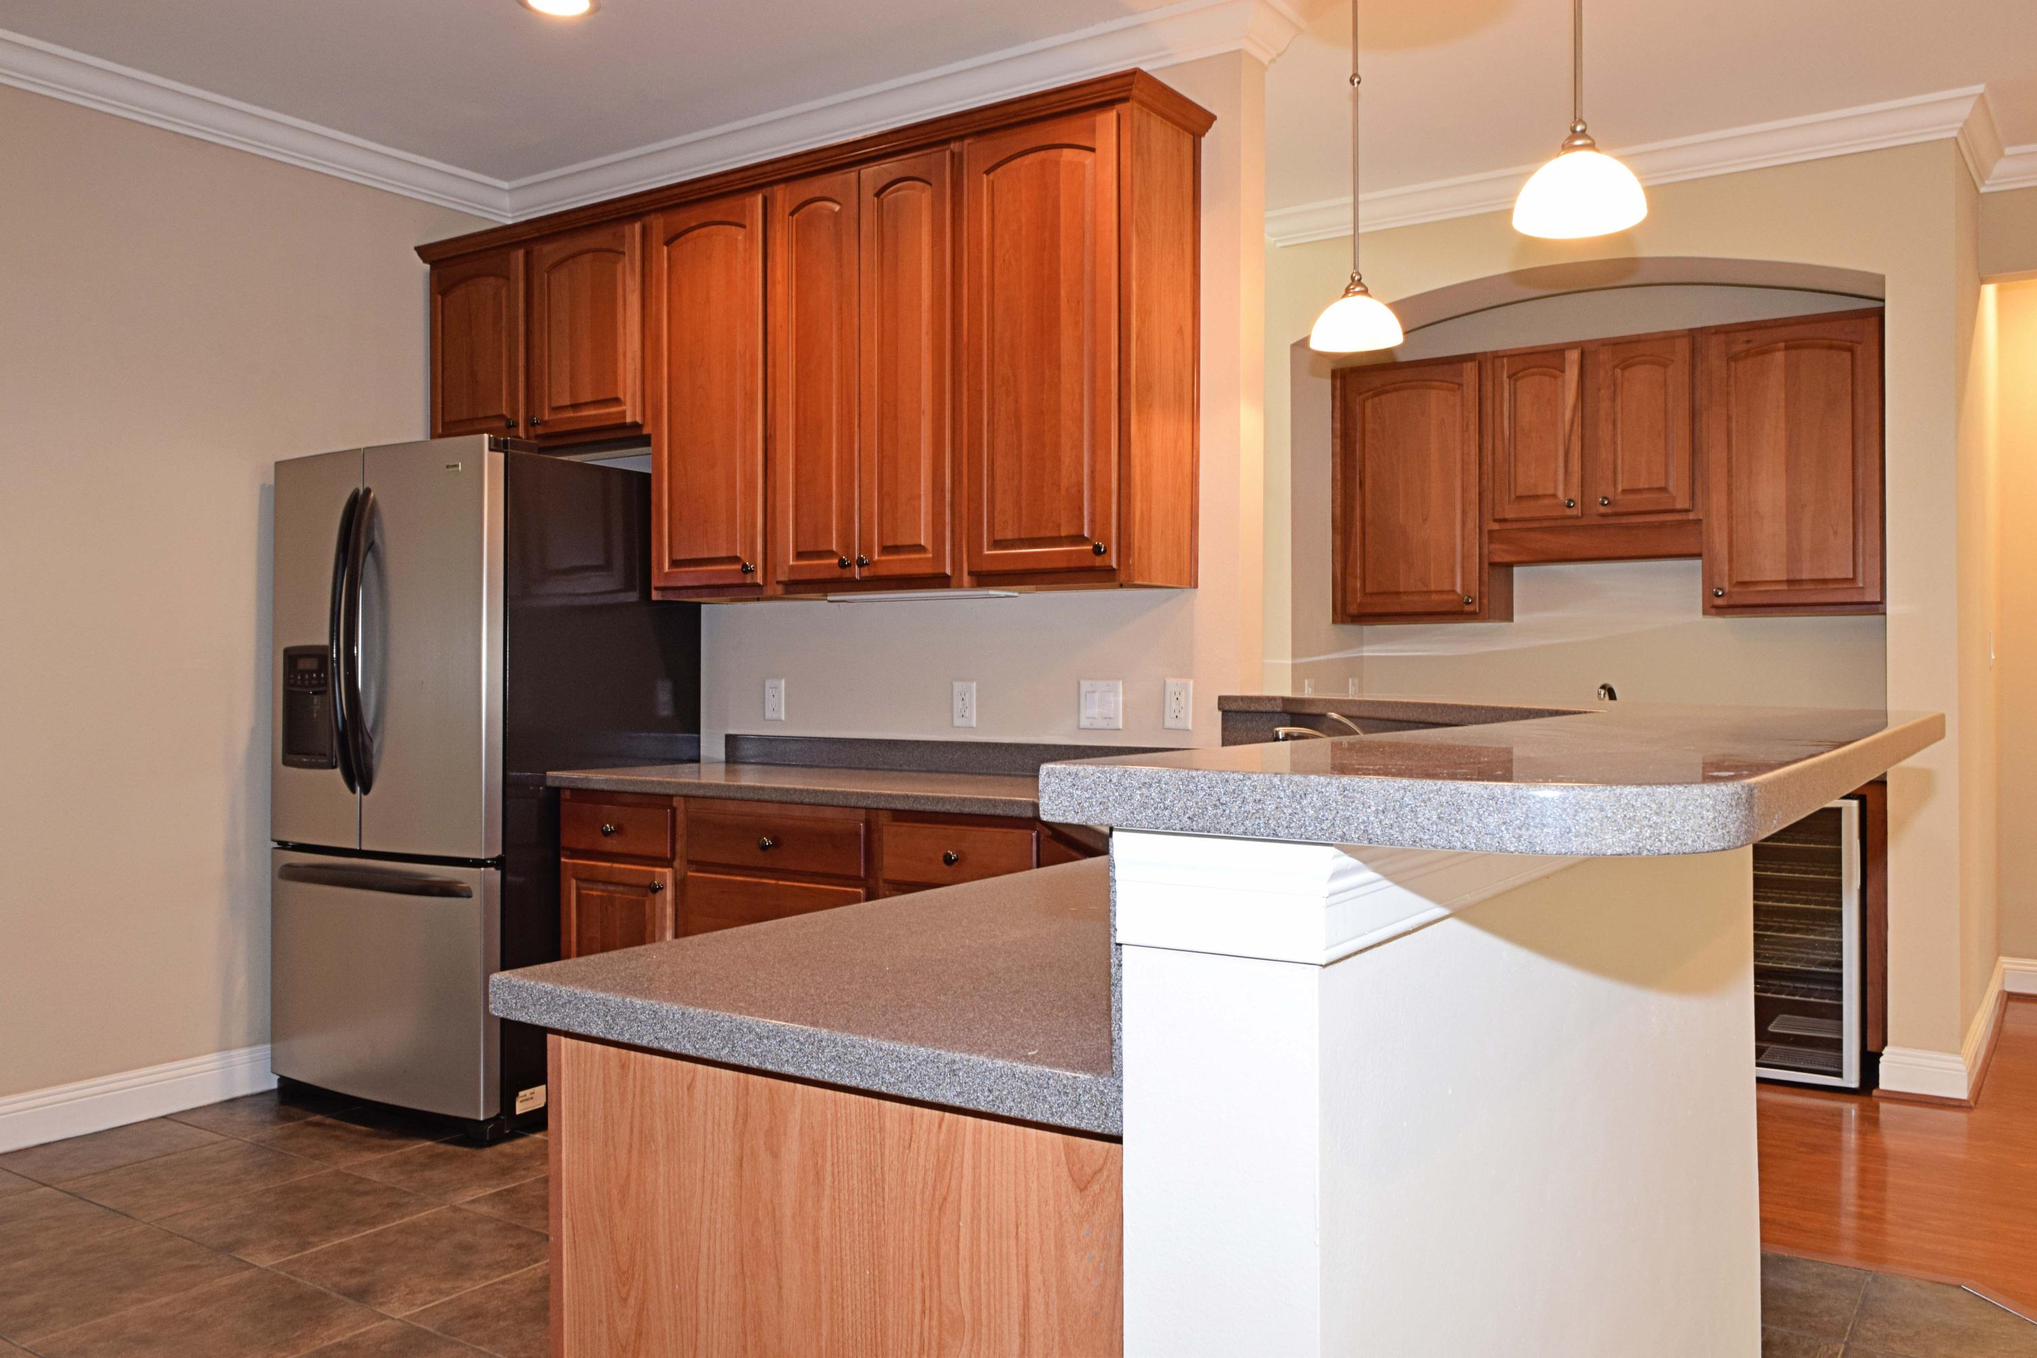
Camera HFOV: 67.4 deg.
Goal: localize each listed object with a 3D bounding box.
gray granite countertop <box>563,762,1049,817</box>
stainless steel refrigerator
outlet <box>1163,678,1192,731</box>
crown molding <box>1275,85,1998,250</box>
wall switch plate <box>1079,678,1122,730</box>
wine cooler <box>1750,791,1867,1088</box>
[{"bbox_3d":[-0.418,0.272,3.828,1.570,0.038,0.612,0,1,34],"label":"gray granite countertop"},{"bbox_3d":[-1.527,0.276,4.341,0.915,1.775,0.820,0,1,34],"label":"stainless steel refrigerator"},{"bbox_3d":[0.384,0.062,3.656,0.073,0.118,0.008,0,1,34],"label":"outlet"},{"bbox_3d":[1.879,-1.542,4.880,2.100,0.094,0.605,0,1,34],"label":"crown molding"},{"bbox_3d":[0.204,0.065,3.775,0.120,0.119,0.008,0,1,34],"label":"wall switch plate"},{"bbox_3d":[2.303,0.739,4.618,0.485,0.837,0.550,0,1,34],"label":"wine cooler"}]

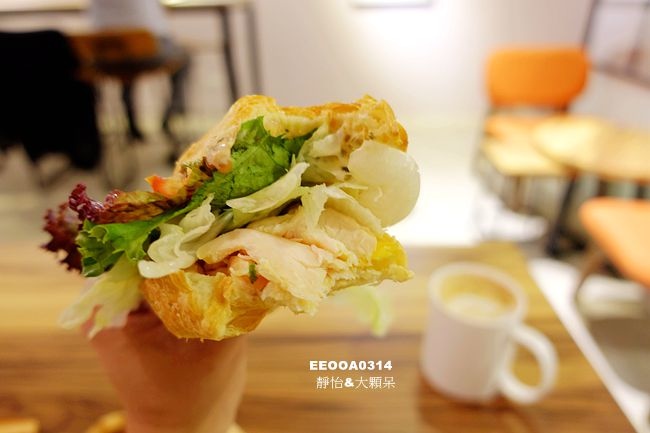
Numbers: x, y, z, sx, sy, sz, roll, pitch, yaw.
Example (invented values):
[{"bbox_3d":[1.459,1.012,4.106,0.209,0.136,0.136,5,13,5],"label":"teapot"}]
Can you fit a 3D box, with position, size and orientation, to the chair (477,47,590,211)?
[{"bbox_3d":[0.969,-0.345,1.991,0.480,0.710,0.560,4,32,10],"label":"chair"}]

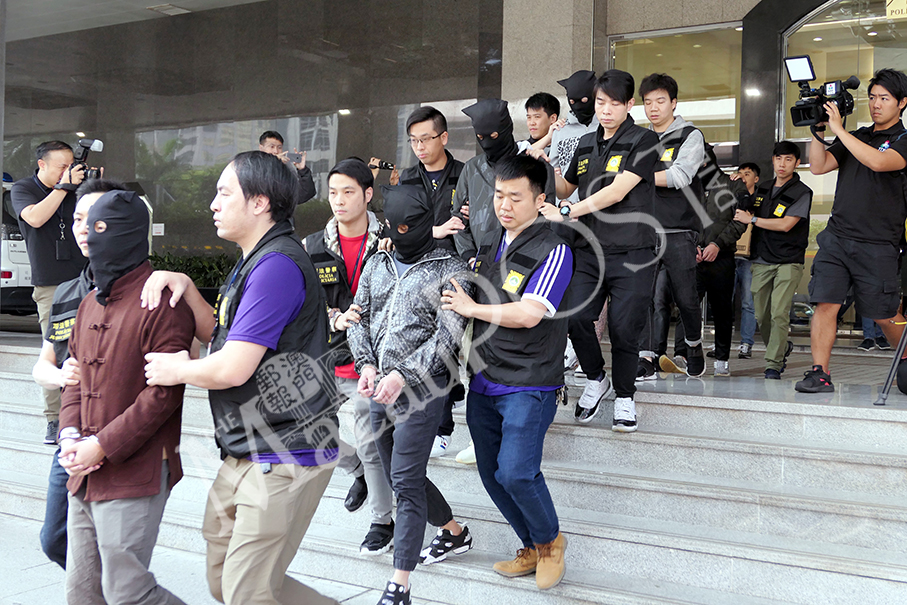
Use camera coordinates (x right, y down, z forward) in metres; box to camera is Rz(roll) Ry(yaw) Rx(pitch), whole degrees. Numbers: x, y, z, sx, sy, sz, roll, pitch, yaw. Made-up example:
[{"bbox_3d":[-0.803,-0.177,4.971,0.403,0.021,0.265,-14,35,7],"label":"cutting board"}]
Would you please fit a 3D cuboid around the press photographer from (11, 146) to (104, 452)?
[{"bbox_3d":[-2.259,-0.068,6.580,0.520,1.710,0.500,2,1,34],"label":"press photographer"}]

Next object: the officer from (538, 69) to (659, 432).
[{"bbox_3d":[0.698,-0.244,5.430,0.550,1.710,0.470,2,2,31],"label":"officer"}]

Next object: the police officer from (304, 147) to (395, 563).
[{"bbox_3d":[-0.452,0.235,5.040,0.500,1.710,0.480,1,2,23],"label":"police officer"}]

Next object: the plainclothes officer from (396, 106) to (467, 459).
[{"bbox_3d":[-0.096,-0.096,5.580,0.500,1.700,0.420,1,2,18],"label":"plainclothes officer"}]

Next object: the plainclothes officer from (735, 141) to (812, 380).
[{"bbox_3d":[2.271,-0.297,8.200,0.520,1.700,0.480,2,2,36],"label":"plainclothes officer"}]

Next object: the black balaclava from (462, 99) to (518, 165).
[{"bbox_3d":[0.175,-0.797,5.400,0.220,0.290,0.230,2,9,22],"label":"black balaclava"}]

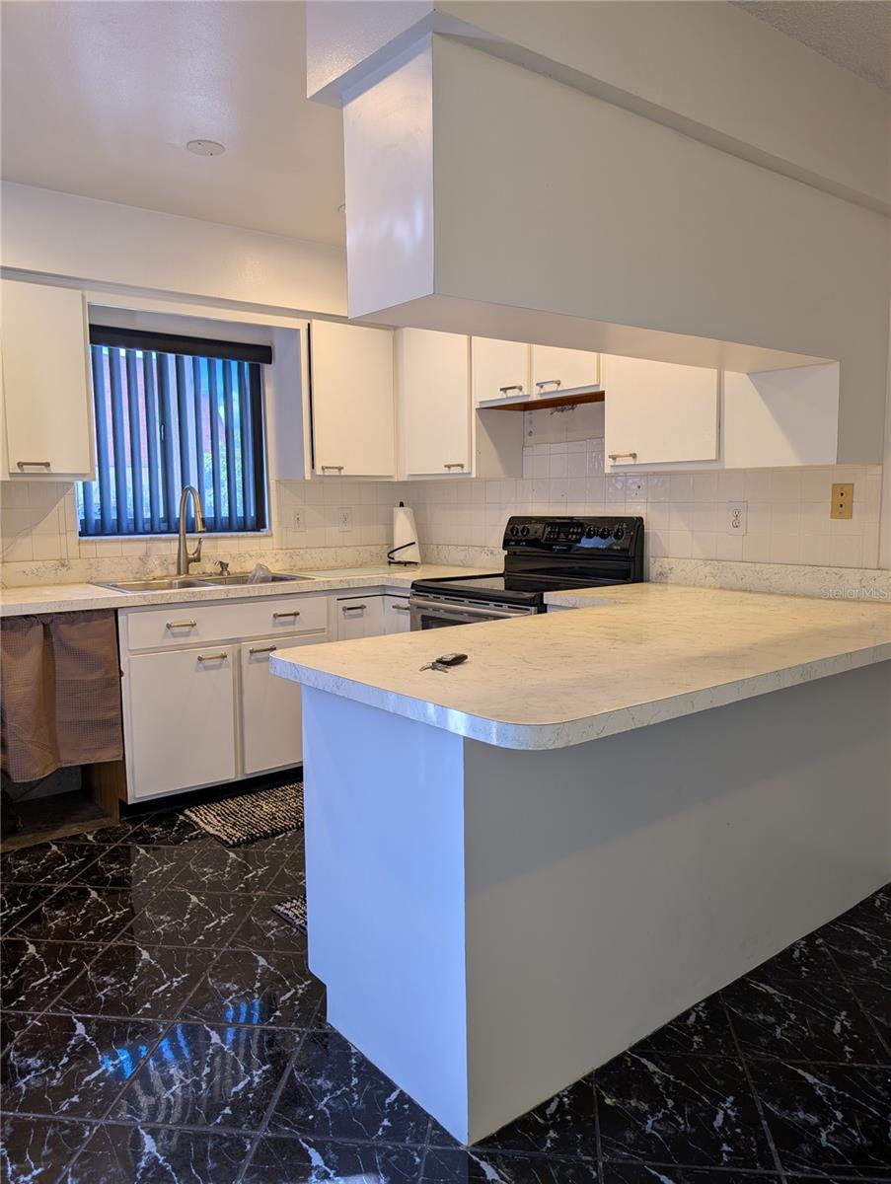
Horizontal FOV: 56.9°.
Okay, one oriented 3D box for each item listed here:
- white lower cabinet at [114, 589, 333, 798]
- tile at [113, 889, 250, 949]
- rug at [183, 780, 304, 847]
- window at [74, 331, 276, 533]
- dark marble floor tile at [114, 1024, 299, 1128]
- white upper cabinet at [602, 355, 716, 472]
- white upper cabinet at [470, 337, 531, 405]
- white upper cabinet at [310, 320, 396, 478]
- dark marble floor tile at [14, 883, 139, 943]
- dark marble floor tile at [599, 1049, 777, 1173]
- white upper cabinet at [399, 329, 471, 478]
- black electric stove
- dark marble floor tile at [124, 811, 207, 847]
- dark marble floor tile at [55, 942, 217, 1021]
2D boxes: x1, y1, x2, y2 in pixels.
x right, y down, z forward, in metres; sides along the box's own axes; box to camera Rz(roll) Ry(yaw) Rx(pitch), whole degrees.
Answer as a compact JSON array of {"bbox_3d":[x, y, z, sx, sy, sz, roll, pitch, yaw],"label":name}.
[{"bbox_3d":[-1.044,0.390,3.636,0.905,0.800,0.610,-6,8,-37],"label":"white lower cabinet"},{"bbox_3d":[-0.763,0.988,2.482,0.331,0.010,0.321,0,7,7],"label":"tile"},{"bbox_3d":[-0.635,0.882,3.410,0.755,0.018,0.470,-5,8,-38],"label":"rug"},{"bbox_3d":[-1.274,-0.736,3.909,0.940,0.920,0.100,-5,8,-38],"label":"window"},{"bbox_3d":[-0.512,1.063,1.811,0.330,0.010,0.330,0,6,6],"label":"dark marble floor tile"},{"bbox_3d":[0.858,-0.803,2.888,0.320,0.735,0.505,-6,8,-37],"label":"white upper cabinet"},{"bbox_3d":[0.364,-1.067,3.696,0.320,0.460,0.383,-5,8,-38],"label":"white upper cabinet"},{"bbox_3d":[-0.541,-0.923,4.069,0.480,0.735,0.320,-6,8,-37],"label":"white upper cabinet"},{"bbox_3d":[-1.102,0.992,2.535,0.330,0.010,0.330,0,6,6],"label":"dark marble floor tile"},{"bbox_3d":[0.477,1.060,1.693,0.331,0.010,0.321,0,7,7],"label":"dark marble floor tile"},{"bbox_3d":[0.048,-0.947,4.111,0.320,0.780,0.635,-5,8,-38],"label":"white upper cabinet"},{"bbox_3d":[0.321,0.279,3.395,0.660,1.155,0.760,-6,8,-37],"label":"black electric stove"},{"bbox_3d":[-1.017,0.914,3.154,0.331,0.010,0.321,0,7,7],"label":"dark marble floor tile"},{"bbox_3d":[-0.807,1.027,2.173,0.330,0.010,0.330,0,6,6],"label":"dark marble floor tile"}]

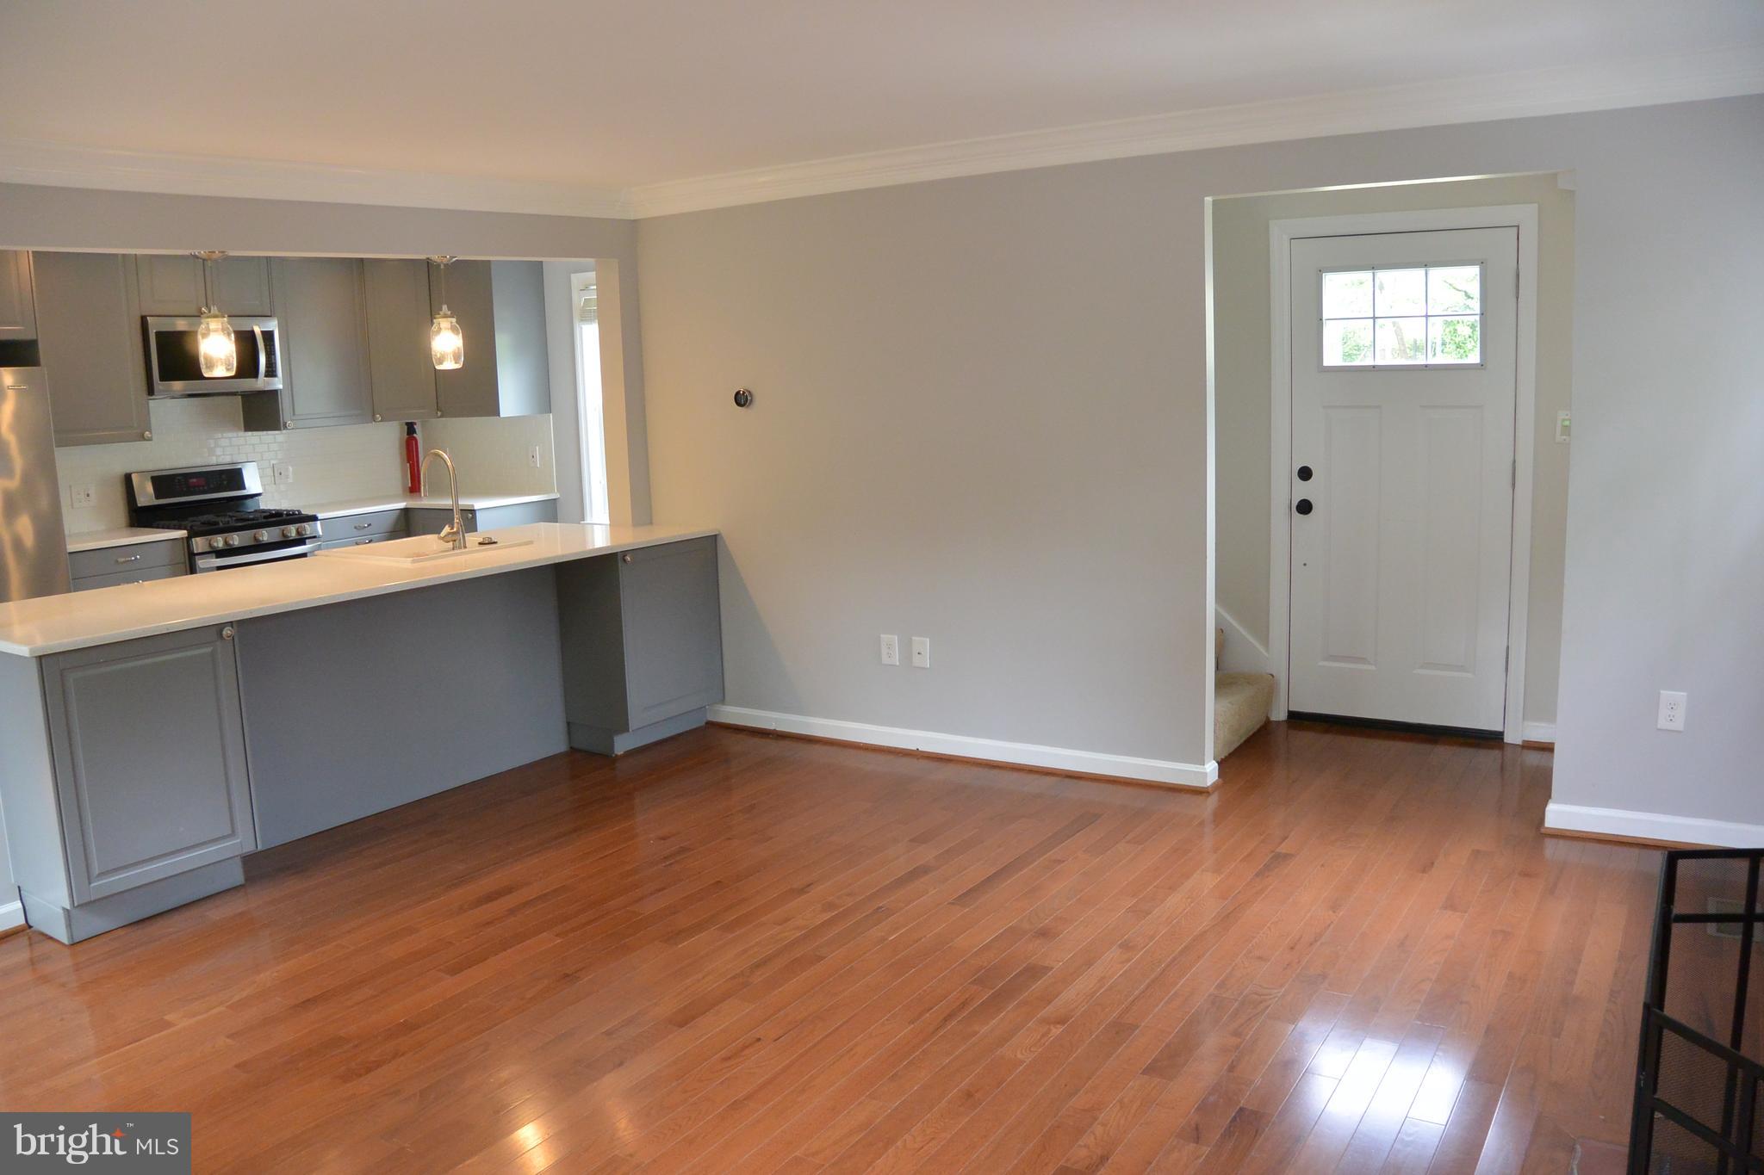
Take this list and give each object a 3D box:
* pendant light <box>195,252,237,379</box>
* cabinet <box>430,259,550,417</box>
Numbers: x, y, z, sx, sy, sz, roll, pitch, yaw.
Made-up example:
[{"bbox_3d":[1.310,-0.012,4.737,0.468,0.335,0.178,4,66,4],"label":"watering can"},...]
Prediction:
[{"bbox_3d":[-2.299,-0.941,4.557,0.130,0.430,0.130,4,11,33],"label":"pendant light"},{"bbox_3d":[-2.382,-1.537,7.968,0.610,1.010,0.390,4,11,33],"label":"cabinet"}]

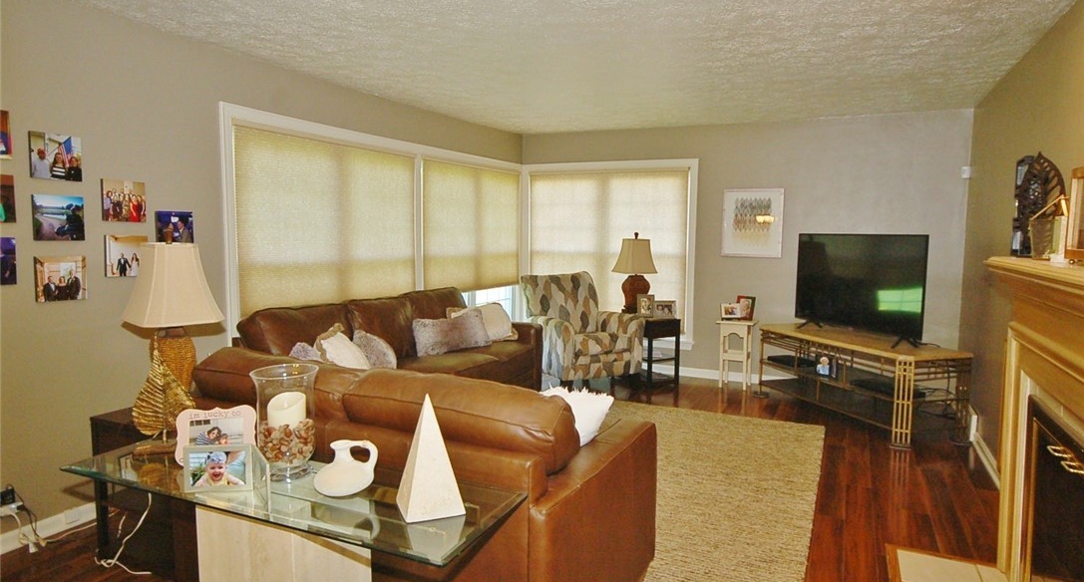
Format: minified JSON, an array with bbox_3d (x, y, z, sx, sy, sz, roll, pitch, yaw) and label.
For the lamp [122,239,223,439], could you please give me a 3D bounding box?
[{"bbox_3d":[-1.554,0.142,2.651,0.360,0.770,0.355,5,7,44],"label":"lamp"}]

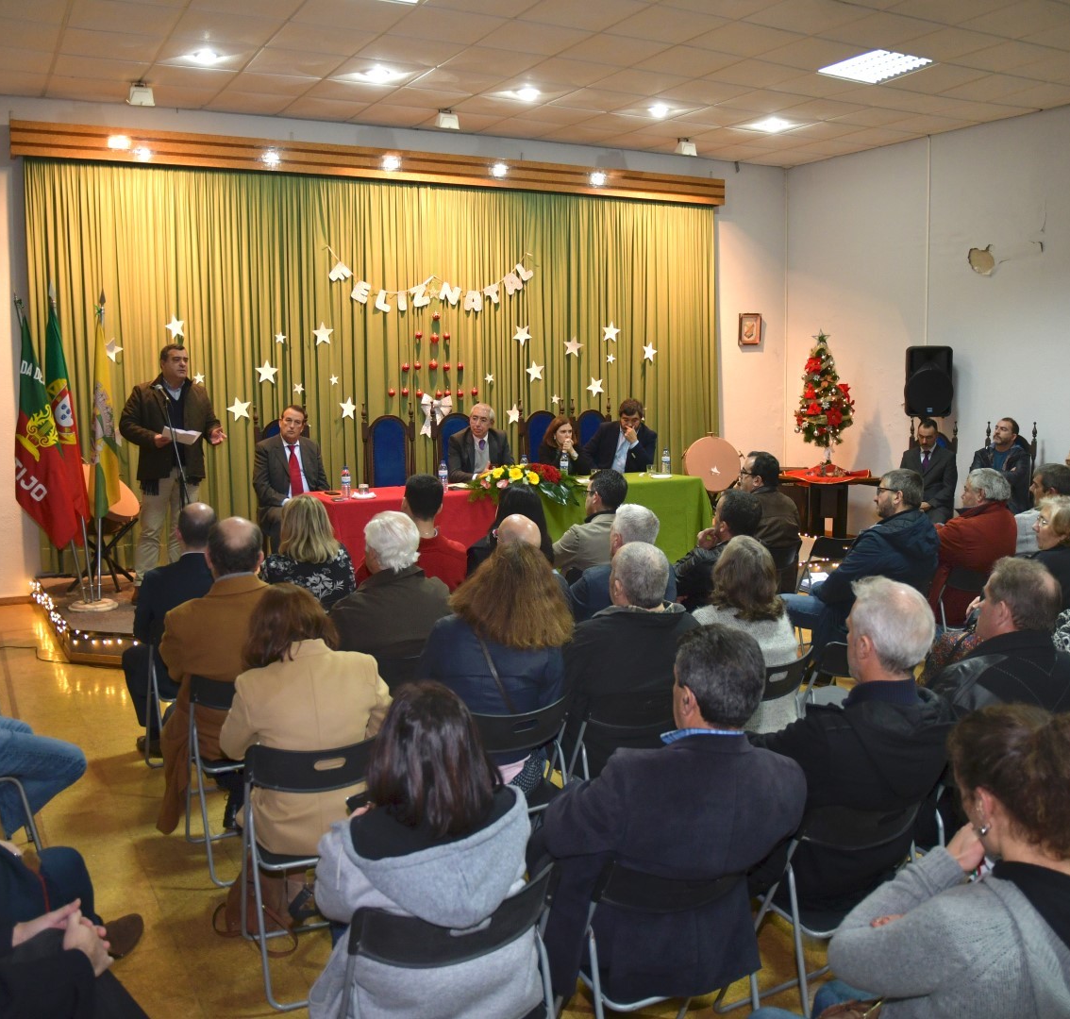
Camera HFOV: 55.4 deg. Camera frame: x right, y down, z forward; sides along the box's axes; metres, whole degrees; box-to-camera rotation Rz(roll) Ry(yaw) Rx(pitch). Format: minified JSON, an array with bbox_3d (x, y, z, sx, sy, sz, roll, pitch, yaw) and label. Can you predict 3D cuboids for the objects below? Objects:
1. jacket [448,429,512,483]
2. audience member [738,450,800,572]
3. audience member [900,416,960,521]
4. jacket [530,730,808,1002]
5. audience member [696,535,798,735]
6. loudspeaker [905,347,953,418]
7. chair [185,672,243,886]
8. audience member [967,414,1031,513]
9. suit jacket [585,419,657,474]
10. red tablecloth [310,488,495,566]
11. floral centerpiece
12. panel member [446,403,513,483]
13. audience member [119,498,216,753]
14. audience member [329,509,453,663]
[{"bbox_3d":[-0.392,-0.291,7.650,0.540,0.630,0.420,-3,9,-18],"label":"jacket"},{"bbox_3d":[1.269,0.278,6.464,0.520,1.318,0.780,-6,10,-33],"label":"audience member"},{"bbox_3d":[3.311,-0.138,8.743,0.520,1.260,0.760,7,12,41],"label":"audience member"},{"bbox_3d":[0.310,0.781,2.359,0.590,0.640,0.440,-3,9,-17],"label":"jacket"},{"bbox_3d":[0.653,0.663,3.744,0.480,1.250,0.800,-5,10,-26],"label":"audience member"},{"bbox_3d":[3.716,-1.205,9.603,0.410,0.670,0.380,2,9,18],"label":"loudspeaker"},{"bbox_3d":[-1.069,0.910,3.832,0.460,0.780,0.460,-6,10,-29],"label":"chair"},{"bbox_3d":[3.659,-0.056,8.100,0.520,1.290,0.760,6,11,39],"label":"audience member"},{"bbox_3d":[0.716,-0.354,8.393,0.550,0.645,0.430,-4,9,-21],"label":"suit jacket"},{"bbox_3d":[-0.784,0.229,6.768,1.380,0.700,0.740,-5,9,-28],"label":"red tablecloth"},{"bbox_3d":[-0.030,-0.211,6.861,0.750,0.270,0.420,-5,9,-28],"label":"floral centerpiece"},{"bbox_3d":[-0.361,-0.158,7.848,0.540,1.280,0.750,-2,9,-9],"label":"panel member"},{"bbox_3d":[-1.580,0.559,4.698,0.570,1.230,0.760,-6,10,-29],"label":"audience member"},{"bbox_3d":[-0.641,0.633,4.173,0.530,1.306,0.780,-4,10,-27],"label":"audience member"}]

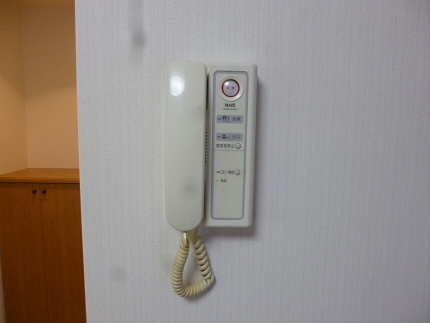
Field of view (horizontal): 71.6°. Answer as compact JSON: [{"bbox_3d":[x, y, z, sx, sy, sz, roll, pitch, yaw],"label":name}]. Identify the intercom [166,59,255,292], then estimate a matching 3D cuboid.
[{"bbox_3d":[-0.006,0.035,0.385,0.114,0.313,0.062,1,6,-1],"label":"intercom"}]

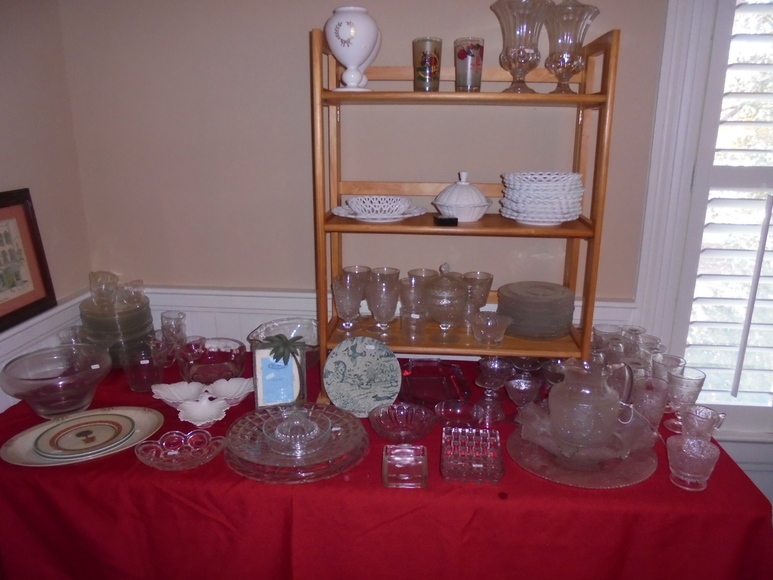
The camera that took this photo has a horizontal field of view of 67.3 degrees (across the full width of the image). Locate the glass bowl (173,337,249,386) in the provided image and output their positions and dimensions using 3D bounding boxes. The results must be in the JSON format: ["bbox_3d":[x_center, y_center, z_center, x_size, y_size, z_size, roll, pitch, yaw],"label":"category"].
[{"bbox_3d":[-0.520,0.216,1.729,0.203,0.087,0.203,0,15,0],"label":"glass bowl"}]

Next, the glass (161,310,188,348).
[{"bbox_3d":[-0.671,0.129,1.835,0.078,0.105,0.078,1,14,4],"label":"glass"}]

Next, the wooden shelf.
[{"bbox_3d":[0.183,-0.170,1.558,0.700,0.934,0.257,1,15,4],"label":"wooden shelf"}]

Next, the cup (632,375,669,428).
[{"bbox_3d":[0.645,0.283,1.441,0.087,0.117,0.087,1,15,4],"label":"cup"}]

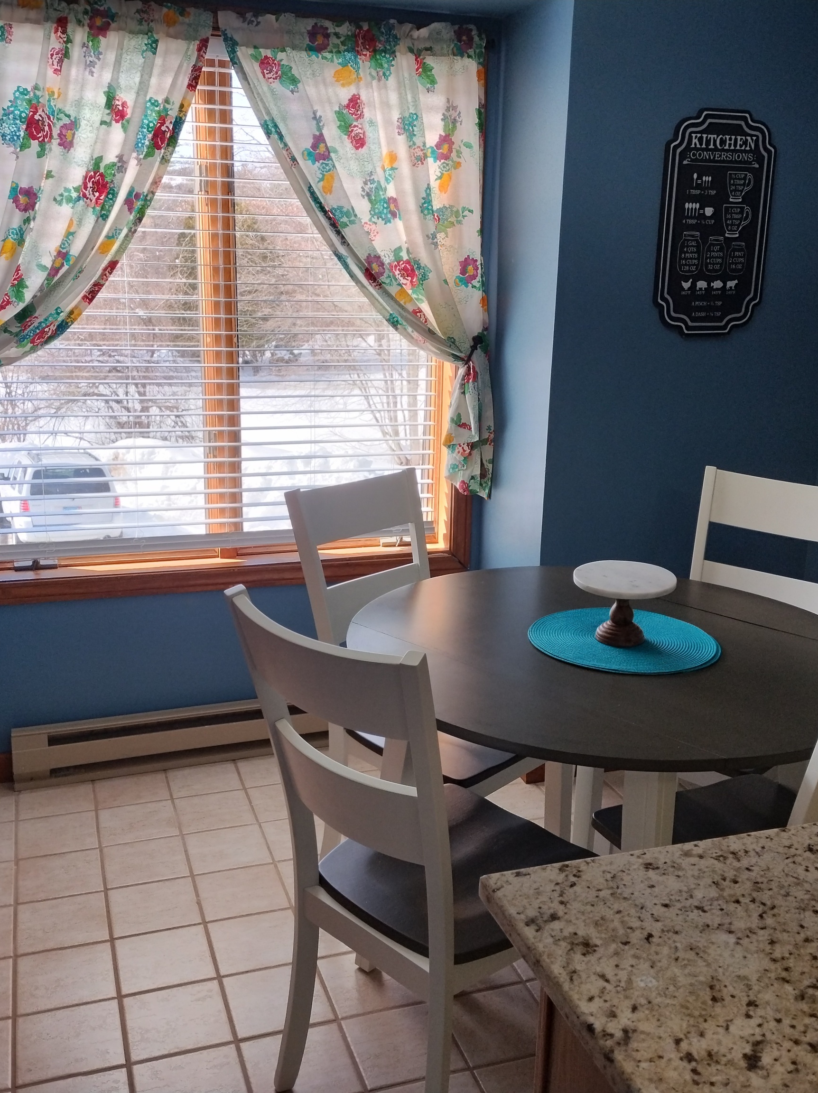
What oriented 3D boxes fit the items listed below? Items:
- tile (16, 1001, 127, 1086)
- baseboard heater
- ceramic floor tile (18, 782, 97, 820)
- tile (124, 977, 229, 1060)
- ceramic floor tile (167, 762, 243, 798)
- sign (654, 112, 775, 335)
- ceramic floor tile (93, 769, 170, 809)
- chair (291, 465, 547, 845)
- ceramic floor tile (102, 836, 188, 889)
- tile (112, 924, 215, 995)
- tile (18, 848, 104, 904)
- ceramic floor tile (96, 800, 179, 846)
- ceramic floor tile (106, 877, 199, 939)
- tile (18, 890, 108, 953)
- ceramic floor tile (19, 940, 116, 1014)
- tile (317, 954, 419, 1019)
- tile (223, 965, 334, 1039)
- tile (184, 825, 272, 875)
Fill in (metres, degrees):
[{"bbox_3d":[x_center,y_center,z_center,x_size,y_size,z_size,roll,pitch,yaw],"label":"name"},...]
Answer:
[{"bbox_3d":[-0.661,0.970,2.053,0.198,0.010,0.198,-4,16,-19],"label":"tile"},{"bbox_3d":[-0.565,0.578,3.236,1.220,0.165,0.077,-4,15,-19],"label":"baseboard heater"},{"bbox_3d":[-0.997,0.722,2.986,0.197,0.009,0.190,-4,15,-19],"label":"ceramic floor tile"},{"bbox_3d":[-0.467,0.957,2.120,0.198,0.010,0.198,-4,16,-19],"label":"tile"},{"bbox_3d":[-0.613,0.690,3.122,0.198,0.010,0.198,-4,16,-19],"label":"ceramic floor tile"},{"bbox_3d":[0.835,-0.881,2.887,0.350,0.592,0.015,-4,16,-19],"label":"sign"},{"bbox_3d":[-0.803,0.709,3.052,0.197,0.009,0.190,-4,15,-19],"label":"ceramic floor tile"},{"bbox_3d":[0.062,0.347,2.568,0.580,0.967,0.480,14,19,40],"label":"chair"},{"bbox_3d":[-0.671,0.805,2.681,0.198,0.010,0.198,-4,16,-19],"label":"ceramic floor tile"},{"bbox_3d":[-0.537,0.909,2.319,0.197,0.010,0.197,-4,15,-19],"label":"tile"},{"bbox_3d":[-0.869,0.823,2.630,0.197,0.010,0.197,-4,15,-19],"label":"tile"},{"bbox_3d":[-0.741,0.761,2.886,0.197,0.010,0.197,-4,15,-19],"label":"ceramic floor tile"},{"bbox_3d":[-0.603,0.855,2.494,0.198,0.010,0.198,-4,16,-19],"label":"ceramic floor tile"},{"bbox_3d":[-0.796,0.868,2.427,0.198,0.010,0.198,-4,16,-19],"label":"tile"},{"bbox_3d":[-0.733,0.922,2.252,0.197,0.010,0.197,-4,15,-19],"label":"ceramic floor tile"},{"bbox_3d":[-0.078,0.933,2.264,0.197,0.010,0.197,-4,15,-19],"label":"tile"},{"bbox_3d":[-0.274,0.946,2.197,0.197,0.010,0.197,-4,15,-19],"label":"tile"},{"bbox_3d":[-0.475,0.794,2.748,0.197,0.009,0.197,-4,15,-19],"label":"tile"}]

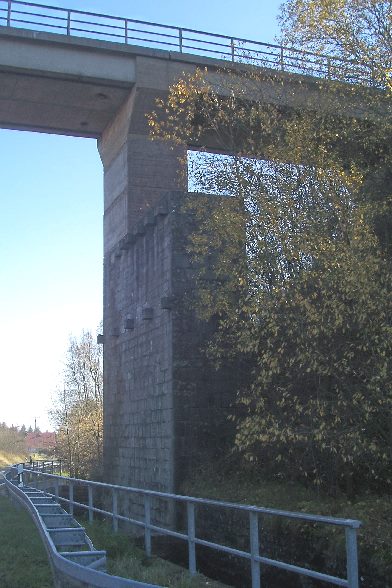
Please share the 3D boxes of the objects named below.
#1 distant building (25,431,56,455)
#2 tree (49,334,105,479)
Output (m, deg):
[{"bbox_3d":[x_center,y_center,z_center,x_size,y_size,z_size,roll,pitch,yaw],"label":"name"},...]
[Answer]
[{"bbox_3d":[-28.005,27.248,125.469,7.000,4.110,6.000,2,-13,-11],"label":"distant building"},{"bbox_3d":[-6.626,6.557,40.998,4.200,8.750,4.200,0,-13,-6],"label":"tree"}]

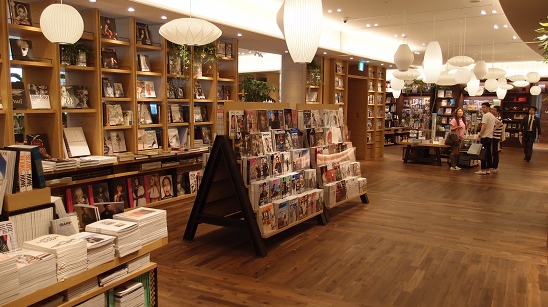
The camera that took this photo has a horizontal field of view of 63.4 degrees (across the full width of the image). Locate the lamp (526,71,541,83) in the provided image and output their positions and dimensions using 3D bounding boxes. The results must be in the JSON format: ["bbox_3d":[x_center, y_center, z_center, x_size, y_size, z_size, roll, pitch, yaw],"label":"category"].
[{"bbox_3d":[8.553,-2.493,14.600,0.465,0.365,0.465,0,6,0],"label":"lamp"}]

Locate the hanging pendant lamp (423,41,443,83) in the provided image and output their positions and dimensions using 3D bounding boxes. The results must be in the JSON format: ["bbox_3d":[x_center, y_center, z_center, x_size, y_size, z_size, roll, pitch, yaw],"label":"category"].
[{"bbox_3d":[3.292,-1.880,9.150,0.390,0.850,0.390,1,6,0],"label":"hanging pendant lamp"}]

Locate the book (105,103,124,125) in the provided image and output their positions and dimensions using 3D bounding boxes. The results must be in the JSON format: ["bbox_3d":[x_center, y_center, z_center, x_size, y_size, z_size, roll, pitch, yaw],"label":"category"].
[{"bbox_3d":[-2.378,-0.570,6.650,0.030,0.320,0.250,-7,1,32],"label":"book"}]

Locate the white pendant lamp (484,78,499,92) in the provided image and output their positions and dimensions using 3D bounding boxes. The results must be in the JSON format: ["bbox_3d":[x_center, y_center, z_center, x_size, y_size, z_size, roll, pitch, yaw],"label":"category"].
[{"bbox_3d":[6.095,-1.894,12.400,0.375,0.360,0.375,1,6,0],"label":"white pendant lamp"}]

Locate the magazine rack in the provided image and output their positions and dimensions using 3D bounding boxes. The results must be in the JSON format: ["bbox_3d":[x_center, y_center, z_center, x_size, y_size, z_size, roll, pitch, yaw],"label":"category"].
[{"bbox_3d":[-0.155,0.286,5.601,1.120,1.450,1.550,5,8,31],"label":"magazine rack"}]

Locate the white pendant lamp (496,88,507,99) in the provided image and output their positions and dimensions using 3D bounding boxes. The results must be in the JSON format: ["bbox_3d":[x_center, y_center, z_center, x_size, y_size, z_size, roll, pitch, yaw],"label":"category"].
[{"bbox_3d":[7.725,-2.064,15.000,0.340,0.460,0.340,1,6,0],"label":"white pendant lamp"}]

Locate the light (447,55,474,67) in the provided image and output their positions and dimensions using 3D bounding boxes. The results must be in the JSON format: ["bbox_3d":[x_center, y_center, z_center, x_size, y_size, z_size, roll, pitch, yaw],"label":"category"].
[{"bbox_3d":[4.356,-2.133,10.300,0.620,0.250,0.620,1,6,0],"label":"light"}]

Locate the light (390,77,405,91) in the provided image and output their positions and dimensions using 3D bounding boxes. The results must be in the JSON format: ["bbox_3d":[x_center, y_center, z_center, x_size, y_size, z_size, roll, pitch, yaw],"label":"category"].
[{"bbox_3d":[3.550,-1.982,12.700,0.370,0.350,0.370,1,6,0],"label":"light"}]

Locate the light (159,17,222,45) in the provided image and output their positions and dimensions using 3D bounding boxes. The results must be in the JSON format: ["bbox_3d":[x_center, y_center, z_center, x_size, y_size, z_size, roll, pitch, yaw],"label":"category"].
[{"bbox_3d":[-0.842,-1.233,4.500,0.640,0.265,0.640,0,6,0],"label":"light"}]

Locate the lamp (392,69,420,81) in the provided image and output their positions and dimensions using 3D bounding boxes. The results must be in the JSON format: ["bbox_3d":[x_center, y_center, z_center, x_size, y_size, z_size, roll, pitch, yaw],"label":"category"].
[{"bbox_3d":[2.874,-1.689,9.600,0.600,0.235,0.600,0,6,0],"label":"lamp"}]

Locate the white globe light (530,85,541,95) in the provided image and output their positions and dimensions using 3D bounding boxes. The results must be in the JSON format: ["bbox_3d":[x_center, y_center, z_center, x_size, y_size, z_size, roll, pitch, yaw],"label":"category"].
[{"bbox_3d":[9.922,-2.372,16.800,0.425,0.360,0.425,0,6,0],"label":"white globe light"}]

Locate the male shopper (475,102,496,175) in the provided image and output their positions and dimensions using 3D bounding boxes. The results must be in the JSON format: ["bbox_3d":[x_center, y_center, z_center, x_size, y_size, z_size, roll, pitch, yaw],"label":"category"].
[{"bbox_3d":[5.158,-0.370,10.742,0.520,1.730,0.460,-6,9,-44],"label":"male shopper"}]

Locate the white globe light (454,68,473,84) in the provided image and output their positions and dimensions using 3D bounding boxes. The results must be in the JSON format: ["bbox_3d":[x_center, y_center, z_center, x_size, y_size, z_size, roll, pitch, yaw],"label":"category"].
[{"bbox_3d":[3.853,-1.555,9.000,0.355,0.315,0.355,0,6,0],"label":"white globe light"}]

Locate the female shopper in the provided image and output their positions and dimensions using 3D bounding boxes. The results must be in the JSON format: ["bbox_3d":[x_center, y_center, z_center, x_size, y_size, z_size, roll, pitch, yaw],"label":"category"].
[{"bbox_3d":[4.864,-0.374,11.591,0.420,1.616,0.480,5,8,38],"label":"female shopper"}]

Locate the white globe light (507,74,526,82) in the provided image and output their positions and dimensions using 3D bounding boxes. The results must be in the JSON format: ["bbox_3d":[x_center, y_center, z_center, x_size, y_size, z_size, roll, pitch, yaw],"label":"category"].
[{"bbox_3d":[7.535,-2.309,13.700,0.635,0.225,0.635,0,6,0],"label":"white globe light"}]

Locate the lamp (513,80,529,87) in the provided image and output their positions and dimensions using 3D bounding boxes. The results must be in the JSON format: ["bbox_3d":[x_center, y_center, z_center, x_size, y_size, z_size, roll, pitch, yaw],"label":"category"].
[{"bbox_3d":[7.928,-2.220,14.200,0.530,0.195,0.530,0,6,0],"label":"lamp"}]

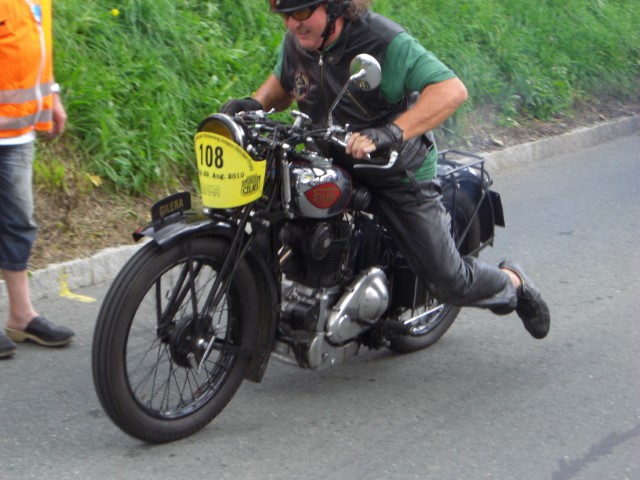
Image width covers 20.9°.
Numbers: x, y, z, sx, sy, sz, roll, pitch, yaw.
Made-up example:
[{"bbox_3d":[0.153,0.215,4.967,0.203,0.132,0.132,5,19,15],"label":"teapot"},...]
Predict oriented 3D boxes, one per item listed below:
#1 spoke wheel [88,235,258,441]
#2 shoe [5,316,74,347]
[{"bbox_3d":[-0.431,0.294,5.303,0.105,0.670,0.670,15,17,39],"label":"spoke wheel"},{"bbox_3d":[-1.078,0.345,6.681,0.270,0.100,0.098,4,11,20],"label":"shoe"}]

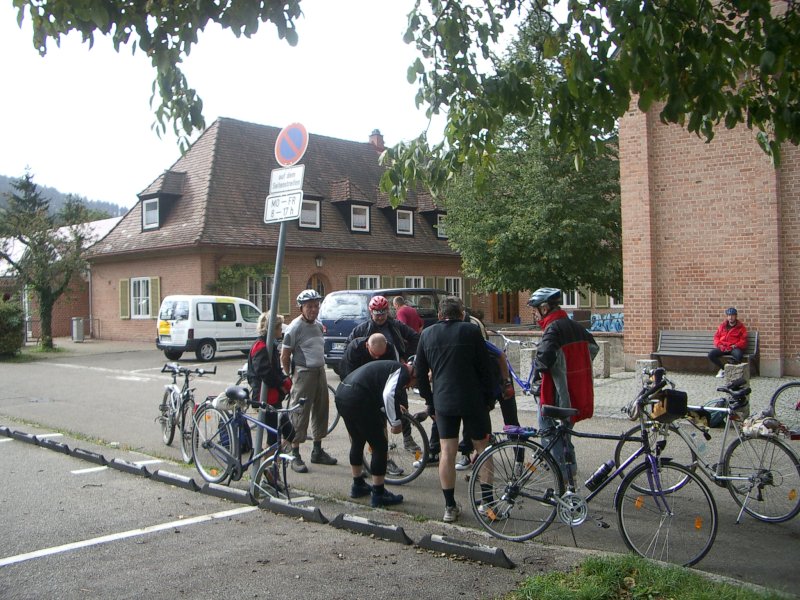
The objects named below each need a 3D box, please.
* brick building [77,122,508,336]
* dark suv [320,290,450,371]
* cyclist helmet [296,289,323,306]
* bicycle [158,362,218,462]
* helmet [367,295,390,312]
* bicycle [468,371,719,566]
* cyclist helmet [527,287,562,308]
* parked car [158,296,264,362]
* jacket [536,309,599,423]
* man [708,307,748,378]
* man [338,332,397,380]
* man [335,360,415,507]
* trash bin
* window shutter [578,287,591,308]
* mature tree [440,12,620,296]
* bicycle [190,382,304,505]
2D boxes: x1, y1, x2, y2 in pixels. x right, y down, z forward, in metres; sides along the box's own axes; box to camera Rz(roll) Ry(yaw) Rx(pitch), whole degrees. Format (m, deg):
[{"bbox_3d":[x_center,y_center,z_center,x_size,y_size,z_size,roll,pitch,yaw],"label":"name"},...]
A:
[{"bbox_3d":[-3.328,-3.290,38.170,8.300,9.400,20.000,-1,0,43],"label":"brick building"},{"bbox_3d":[0.030,0.695,19.300,1.840,1.920,4.700,-1,0,26],"label":"dark suv"},{"bbox_3d":[-0.900,-0.022,8.100,0.280,0.170,0.210,-1,0,44],"label":"cyclist helmet"},{"bbox_3d":[-2.428,1.186,8.827,0.600,1.000,1.720,-1,0,-27],"label":"bicycle"},{"bbox_3d":[-0.215,0.040,8.400,0.210,0.170,0.280,-1,14,-1],"label":"helmet"},{"bbox_3d":[1.250,1.074,5.380,1.750,1.200,0.600,-1,0,27],"label":"bicycle"},{"bbox_3d":[1.180,-0.020,6.580,0.280,0.170,0.210,-11,-3,16],"label":"cyclist helmet"},{"bbox_3d":[-5.250,0.820,24.450,1.720,1.820,4.100,-1,0,35],"label":"parked car"},{"bbox_3d":[1.350,0.530,6.550,0.400,0.900,0.580,-1,0,30],"label":"jacket"},{"bbox_3d":[6.426,0.840,15.800,0.680,1.340,0.780,-1,0,30],"label":"man"},{"bbox_3d":[-0.267,0.948,7.647,0.620,1.300,0.850,-1,0,-7],"label":"man"},{"bbox_3d":[-0.190,1.092,6.820,0.780,1.180,0.540,-1,0,-28],"label":"man"},{"bbox_3d":[-12.211,1.117,30.702,0.450,0.970,0.450,-1,0,-17],"label":"trash bin"},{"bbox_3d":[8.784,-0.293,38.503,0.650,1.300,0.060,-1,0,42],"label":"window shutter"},{"bbox_3d":[4.454,-4.130,26.023,6.400,10.220,6.400,-1,0,42],"label":"mature tree"},{"bbox_3d":[-1.390,1.170,7.000,1.570,0.960,0.580,9,6,39],"label":"bicycle"}]

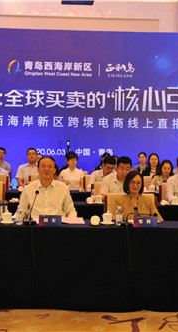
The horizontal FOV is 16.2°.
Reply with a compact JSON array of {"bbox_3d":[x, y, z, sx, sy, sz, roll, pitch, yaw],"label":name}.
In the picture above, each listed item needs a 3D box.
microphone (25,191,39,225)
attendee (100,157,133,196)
[{"bbox_3d":[-0.524,0.379,5.710,0.130,0.300,0.240,1,3,5],"label":"microphone"},{"bbox_3d":[0.391,0.537,7.750,0.520,1.292,0.780,1,3,0],"label":"attendee"}]

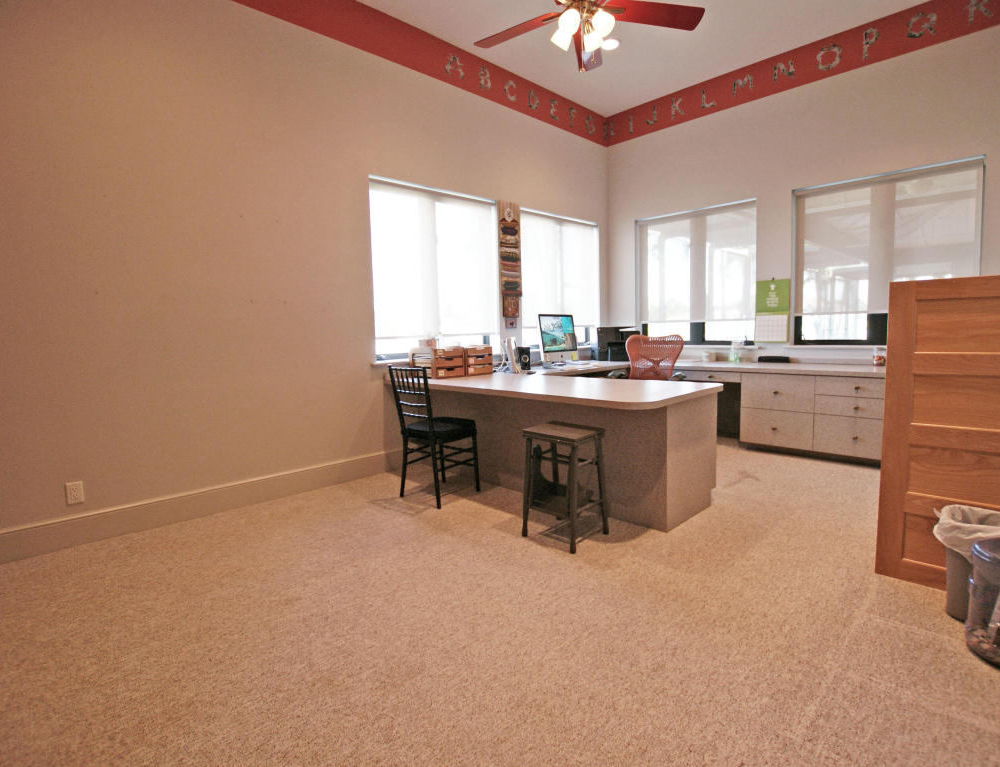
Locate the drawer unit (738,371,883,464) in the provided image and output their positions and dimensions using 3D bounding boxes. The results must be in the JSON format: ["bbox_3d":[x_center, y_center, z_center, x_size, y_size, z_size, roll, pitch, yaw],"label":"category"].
[{"bbox_3d":[2.806,0.222,4.170,0.550,0.690,1.123,-7,8,-42],"label":"drawer unit"}]

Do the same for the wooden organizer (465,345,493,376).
[{"bbox_3d":[-0.289,-0.207,4.309,0.265,0.245,0.360,-7,8,-42],"label":"wooden organizer"}]

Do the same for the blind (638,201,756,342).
[{"bbox_3d":[2.062,-1.163,5.168,0.080,1.380,1.320,-7,8,-42],"label":"blind"}]

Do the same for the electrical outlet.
[{"bbox_3d":[-2.399,0.618,2.703,0.073,0.118,0.010,-7,8,-42],"label":"electrical outlet"}]

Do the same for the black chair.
[{"bbox_3d":[-0.434,0.335,3.345,0.420,0.920,0.500,4,8,41],"label":"black chair"}]

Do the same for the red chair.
[{"bbox_3d":[1.287,0.146,4.043,0.630,1.060,0.670,-7,8,-42],"label":"red chair"}]

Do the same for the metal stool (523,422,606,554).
[{"bbox_3d":[0.351,0.548,2.646,0.345,0.600,0.375,-7,8,-42],"label":"metal stool"}]

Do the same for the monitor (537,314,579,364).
[{"bbox_3d":[0.586,-0.417,4.750,0.180,0.510,0.520,4,8,44],"label":"monitor"}]

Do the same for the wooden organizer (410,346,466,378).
[{"bbox_3d":[-0.534,-0.181,4.127,0.270,0.250,0.360,-7,8,-42],"label":"wooden organizer"}]

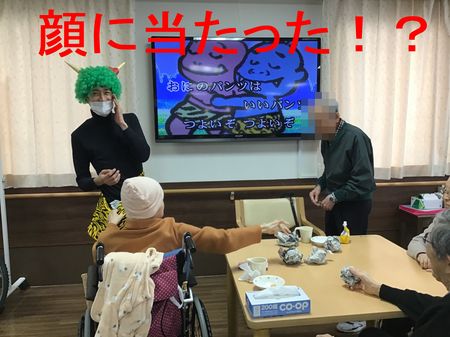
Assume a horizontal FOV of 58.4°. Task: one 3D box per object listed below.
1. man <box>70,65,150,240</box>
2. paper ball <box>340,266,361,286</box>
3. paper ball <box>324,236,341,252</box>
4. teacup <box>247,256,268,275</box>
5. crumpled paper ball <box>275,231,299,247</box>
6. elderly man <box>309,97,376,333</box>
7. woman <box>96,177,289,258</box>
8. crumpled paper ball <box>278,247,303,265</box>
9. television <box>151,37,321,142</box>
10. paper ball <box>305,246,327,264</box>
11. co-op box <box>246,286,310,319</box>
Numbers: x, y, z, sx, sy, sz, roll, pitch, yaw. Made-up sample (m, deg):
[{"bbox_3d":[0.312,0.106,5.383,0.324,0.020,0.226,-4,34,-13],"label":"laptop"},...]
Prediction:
[{"bbox_3d":[-0.767,0.225,2.771,0.560,1.830,0.420,-2,8,-11],"label":"man"},{"bbox_3d":[0.572,0.489,1.831,0.100,0.095,0.095,-1,7,0],"label":"paper ball"},{"bbox_3d":[0.625,0.438,2.321,0.095,0.088,0.090,-1,7,0],"label":"paper ball"},{"bbox_3d":[0.167,0.489,2.010,0.098,0.078,0.080,-1,7,0],"label":"teacup"},{"bbox_3d":[0.372,0.426,2.426,0.125,0.090,0.110,-1,7,0],"label":"crumpled paper ball"},{"bbox_3d":[0.819,0.317,2.795,0.470,1.600,0.500,-5,8,-28],"label":"elderly man"},{"bbox_3d":[-0.174,0.546,2.375,1.060,1.110,0.800,-3,8,-17],"label":"woman"},{"bbox_3d":[0.347,0.462,2.133,0.122,0.095,0.110,-1,7,0],"label":"crumpled paper ball"},{"bbox_3d":[0.118,-0.654,3.410,1.410,0.862,0.075,-1,7,-6],"label":"television"},{"bbox_3d":[0.483,0.465,2.139,0.108,0.085,0.095,-1,7,0],"label":"paper ball"},{"bbox_3d":[0.215,0.545,1.641,0.235,0.060,0.116,-2,7,-9],"label":"co-op box"}]

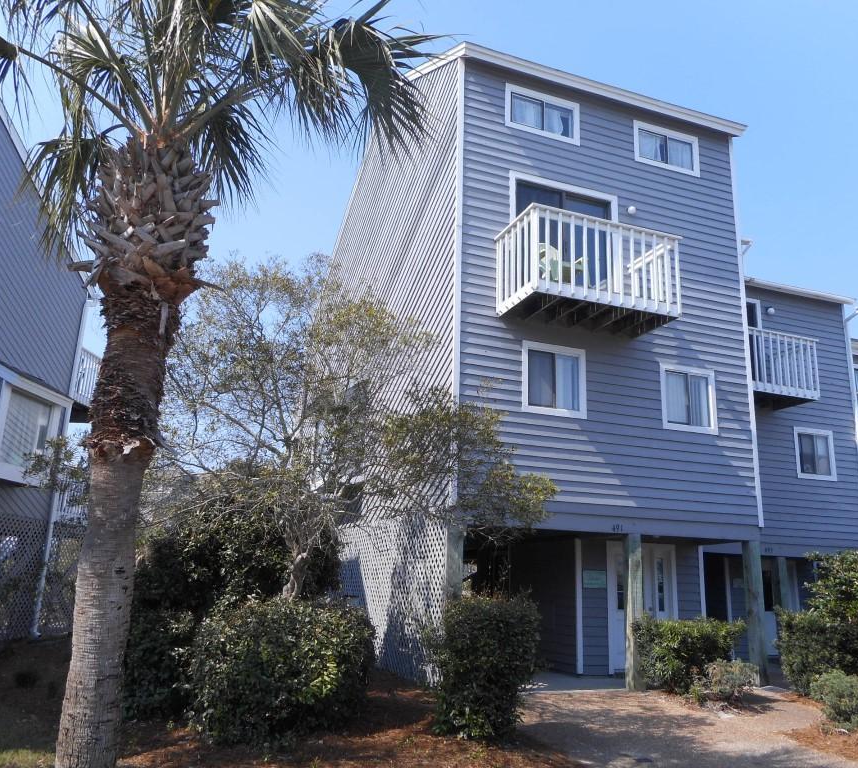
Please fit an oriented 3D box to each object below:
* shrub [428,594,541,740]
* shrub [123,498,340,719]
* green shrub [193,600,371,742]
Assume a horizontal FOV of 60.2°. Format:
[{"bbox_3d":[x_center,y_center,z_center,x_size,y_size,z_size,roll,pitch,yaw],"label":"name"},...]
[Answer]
[{"bbox_3d":[0.570,2.890,7.697,1.190,1.330,1.120,1,-14,0],"label":"shrub"},{"bbox_3d":[-2.352,2.621,9.064,2.550,2.360,2.100,7,-15,-21],"label":"shrub"},{"bbox_3d":[-1.460,2.796,7.401,1.800,1.260,1.600,7,-15,-21],"label":"green shrub"}]

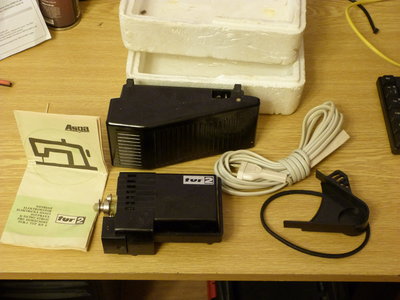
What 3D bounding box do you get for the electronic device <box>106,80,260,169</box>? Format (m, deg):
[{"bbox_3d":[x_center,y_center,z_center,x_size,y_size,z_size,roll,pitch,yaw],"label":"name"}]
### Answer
[{"bbox_3d":[-0.018,-0.031,0.816,0.191,0.079,0.088,3,47,1],"label":"electronic device"}]

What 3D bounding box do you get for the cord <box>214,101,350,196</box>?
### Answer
[{"bbox_3d":[0.125,-0.002,0.827,0.230,0.030,0.079,-29,54,-25],"label":"cord"}]

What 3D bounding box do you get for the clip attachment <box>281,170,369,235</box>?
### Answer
[{"bbox_3d":[0.161,0.062,0.772,0.103,0.025,0.091,8,48,5],"label":"clip attachment"}]

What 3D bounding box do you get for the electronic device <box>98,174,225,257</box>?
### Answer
[{"bbox_3d":[-0.048,0.076,0.737,0.149,0.050,0.085,1,47,-1],"label":"electronic device"}]

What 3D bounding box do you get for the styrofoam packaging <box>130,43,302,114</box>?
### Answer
[{"bbox_3d":[0.023,-0.142,0.933,0.249,0.060,0.186,2,47,1],"label":"styrofoam packaging"}]

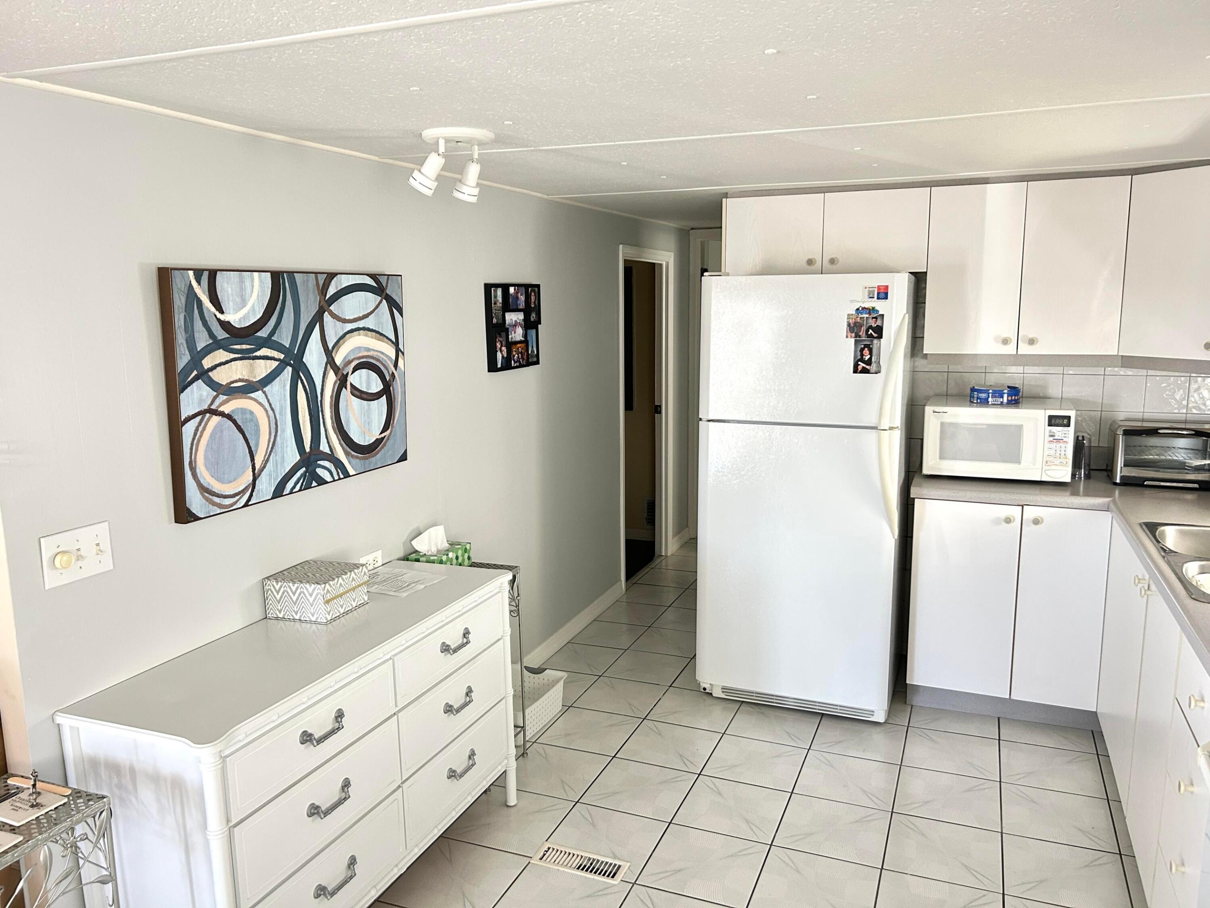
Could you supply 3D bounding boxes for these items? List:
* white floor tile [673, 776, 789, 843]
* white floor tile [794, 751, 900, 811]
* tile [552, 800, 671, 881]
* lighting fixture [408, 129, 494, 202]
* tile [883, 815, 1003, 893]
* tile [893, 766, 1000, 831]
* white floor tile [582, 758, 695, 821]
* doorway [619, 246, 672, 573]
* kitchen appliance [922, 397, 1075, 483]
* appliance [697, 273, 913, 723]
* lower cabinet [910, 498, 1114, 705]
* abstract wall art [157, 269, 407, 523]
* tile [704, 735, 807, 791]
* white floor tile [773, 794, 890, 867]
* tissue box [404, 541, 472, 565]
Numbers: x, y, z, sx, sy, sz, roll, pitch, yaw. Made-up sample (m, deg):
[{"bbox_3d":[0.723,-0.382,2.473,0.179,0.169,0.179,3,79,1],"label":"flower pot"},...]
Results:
[{"bbox_3d":[0.422,1.167,2.995,0.321,0.010,0.321,3,10,22],"label":"white floor tile"},{"bbox_3d":[0.845,1.129,3.156,0.320,0.010,0.320,3,11,22],"label":"white floor tile"},{"bbox_3d":[-0.003,1.198,2.812,0.320,0.010,0.320,3,11,22],"label":"tile"},{"bbox_3d":[-0.405,-0.790,2.509,0.215,0.178,0.200,3,10,22],"label":"lighting fixture"},{"bbox_3d":[1.025,1.203,2.748,0.321,0.010,0.321,3,10,22],"label":"tile"},{"bbox_3d":[1.145,1.147,3.033,0.320,0.010,0.320,3,11,22],"label":"tile"},{"bbox_3d":[0.121,1.149,3.118,0.321,0.010,0.321,3,10,22],"label":"white floor tile"},{"bbox_3d":[0.220,-0.226,5.379,0.115,1.924,0.868,3,11,22],"label":"doorway"},{"bbox_3d":[1.627,-0.065,3.780,0.541,0.292,0.384,3,11,22],"label":"kitchen appliance"},{"bbox_3d":[0.868,0.125,3.860,0.774,1.744,0.782,3,10,22],"label":"appliance"},{"bbox_3d":[1.642,0.542,3.758,0.678,0.808,0.610,3,10,22],"label":"lower cabinet"},{"bbox_3d":[-0.860,-0.207,2.609,0.040,0.614,0.923,3,11,22],"label":"abstract wall art"},{"bbox_3d":[0.546,1.115,3.292,0.321,0.010,0.321,3,10,22],"label":"tile"},{"bbox_3d":[0.721,1.181,2.861,0.320,0.010,0.320,3,11,22],"label":"white floor tile"},{"bbox_3d":[-0.578,0.373,3.161,0.117,0.081,0.231,3,11,22],"label":"tissue box"}]

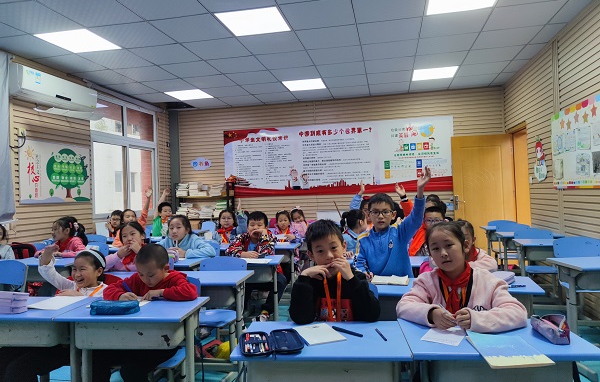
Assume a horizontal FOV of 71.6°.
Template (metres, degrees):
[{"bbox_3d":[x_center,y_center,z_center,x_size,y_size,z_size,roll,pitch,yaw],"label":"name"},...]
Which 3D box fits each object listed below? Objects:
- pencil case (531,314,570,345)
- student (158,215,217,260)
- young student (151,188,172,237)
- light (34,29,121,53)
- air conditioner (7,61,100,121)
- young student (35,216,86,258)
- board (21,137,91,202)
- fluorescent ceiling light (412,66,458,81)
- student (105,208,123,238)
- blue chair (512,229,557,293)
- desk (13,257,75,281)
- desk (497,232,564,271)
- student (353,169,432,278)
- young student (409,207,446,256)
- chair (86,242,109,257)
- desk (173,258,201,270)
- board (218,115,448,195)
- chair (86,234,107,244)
[{"bbox_3d":[0.886,0.480,1.472,0.060,0.060,0.192,-2,0,7],"label":"pencil case"},{"bbox_3d":[-0.973,0.760,3.718,0.460,1.090,0.580,-2,0,12],"label":"student"},{"bbox_3d":[-1.692,0.633,5.054,0.420,1.320,0.520,-2,0,-2],"label":"young student"},{"bbox_3d":[-2.162,-1.494,4.127,0.590,0.050,0.590,-2,0,12],"label":"light"},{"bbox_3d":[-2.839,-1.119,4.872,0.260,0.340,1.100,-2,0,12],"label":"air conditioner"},{"bbox_3d":[-2.255,0.788,4.019,0.460,1.100,0.580,-2,0,27],"label":"young student"},{"bbox_3d":[-2.881,-0.209,4.981,0.020,0.720,1.080,-2,0,12],"label":"board"},{"bbox_3d":[1.841,-1.617,5.723,0.590,0.040,0.590,-2,0,12],"label":"fluorescent ceiling light"},{"bbox_3d":[-2.280,0.779,5.123,0.420,1.065,0.580,-2,0,-6],"label":"student"},{"bbox_3d":[2.406,0.805,4.131,0.380,0.800,0.460,-2,0,12],"label":"blue chair"},{"bbox_3d":[-2.183,0.984,3.721,0.600,0.715,0.400,-2,0,12],"label":"desk"},{"bbox_3d":[2.510,0.828,4.528,0.600,0.715,0.420,-2,0,12],"label":"desk"},{"bbox_3d":[0.553,0.552,2.524,0.460,1.380,0.460,-2,0,11],"label":"student"},{"bbox_3d":[1.045,0.680,3.275,0.430,1.080,0.580,-2,0,13],"label":"young student"},{"bbox_3d":[-2.043,0.905,3.822,0.400,0.820,0.430,-2,0,9],"label":"chair"},{"bbox_3d":[-1.072,0.938,3.411,0.600,0.715,0.410,-2,0,12],"label":"desk"},{"bbox_3d":[0.544,-0.531,6.979,3.840,1.170,0.020,-2,0,12],"label":"board"},{"bbox_3d":[-2.585,0.957,5.003,0.380,0.800,0.460,-2,0,12],"label":"chair"}]

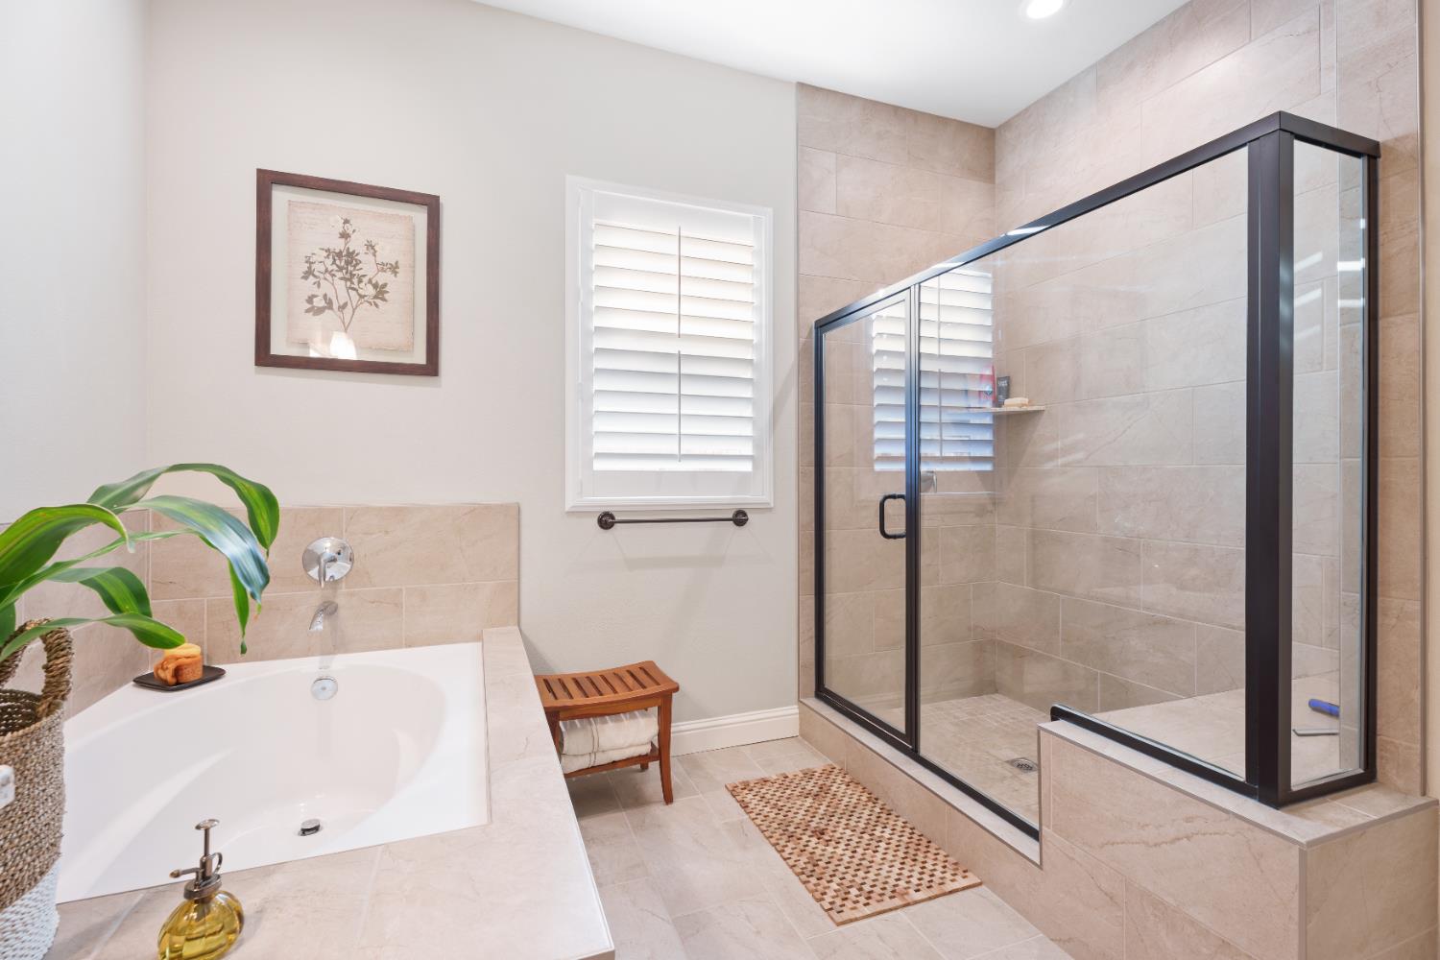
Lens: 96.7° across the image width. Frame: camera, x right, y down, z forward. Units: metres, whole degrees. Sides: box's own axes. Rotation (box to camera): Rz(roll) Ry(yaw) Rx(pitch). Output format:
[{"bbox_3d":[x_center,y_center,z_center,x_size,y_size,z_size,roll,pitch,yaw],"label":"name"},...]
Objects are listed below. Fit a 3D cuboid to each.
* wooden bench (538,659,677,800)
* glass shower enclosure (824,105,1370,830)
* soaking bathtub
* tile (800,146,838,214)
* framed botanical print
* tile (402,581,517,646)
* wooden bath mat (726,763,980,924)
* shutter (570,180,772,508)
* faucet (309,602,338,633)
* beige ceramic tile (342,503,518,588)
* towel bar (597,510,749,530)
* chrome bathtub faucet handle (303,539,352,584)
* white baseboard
[{"bbox_3d":[-0.448,0.984,2.444,0.525,0.450,0.325,0,0,-21],"label":"wooden bench"},{"bbox_3d":[0.953,0.142,2.224,0.360,1.779,1.880,0,0,-21],"label":"glass shower enclosure"},{"bbox_3d":[-1.151,0.895,1.626,1.057,0.520,1.520,0,0,-21],"label":"soaking bathtub"},{"bbox_3d":[0.462,-1.411,3.040,0.201,0.300,0.011,0,0,-21],"label":"tile"},{"bbox_3d":[-1.345,-0.738,2.342,0.585,0.683,0.030,0,0,-21],"label":"framed botanical print"},{"bbox_3d":[-0.998,0.521,2.490,0.411,0.229,0.012,0,0,-21],"label":"tile"},{"bbox_3d":[0.398,1.203,2.211,0.487,0.012,0.838,0,0,-21],"label":"wooden bath mat"},{"bbox_3d":[-0.196,-0.559,2.786,0.929,1.373,0.060,0,0,-21],"label":"shutter"},{"bbox_3d":[-1.386,0.475,2.241,0.052,0.073,0.180,0,0,-21],"label":"faucet"},{"bbox_3d":[-1.092,0.248,2.453,0.612,0.308,0.012,0,0,-21],"label":"beige ceramic tile"},{"bbox_3d":[-0.180,0.175,2.766,0.688,0.075,0.082,0,0,-21],"label":"towel bar"},{"bbox_3d":[-1.400,0.293,2.277,0.163,0.171,0.090,0,0,-21],"label":"chrome bathtub faucet handle"},{"bbox_3d":[-0.215,1.138,2.792,1.250,0.137,0.016,0,0,-21],"label":"white baseboard"}]

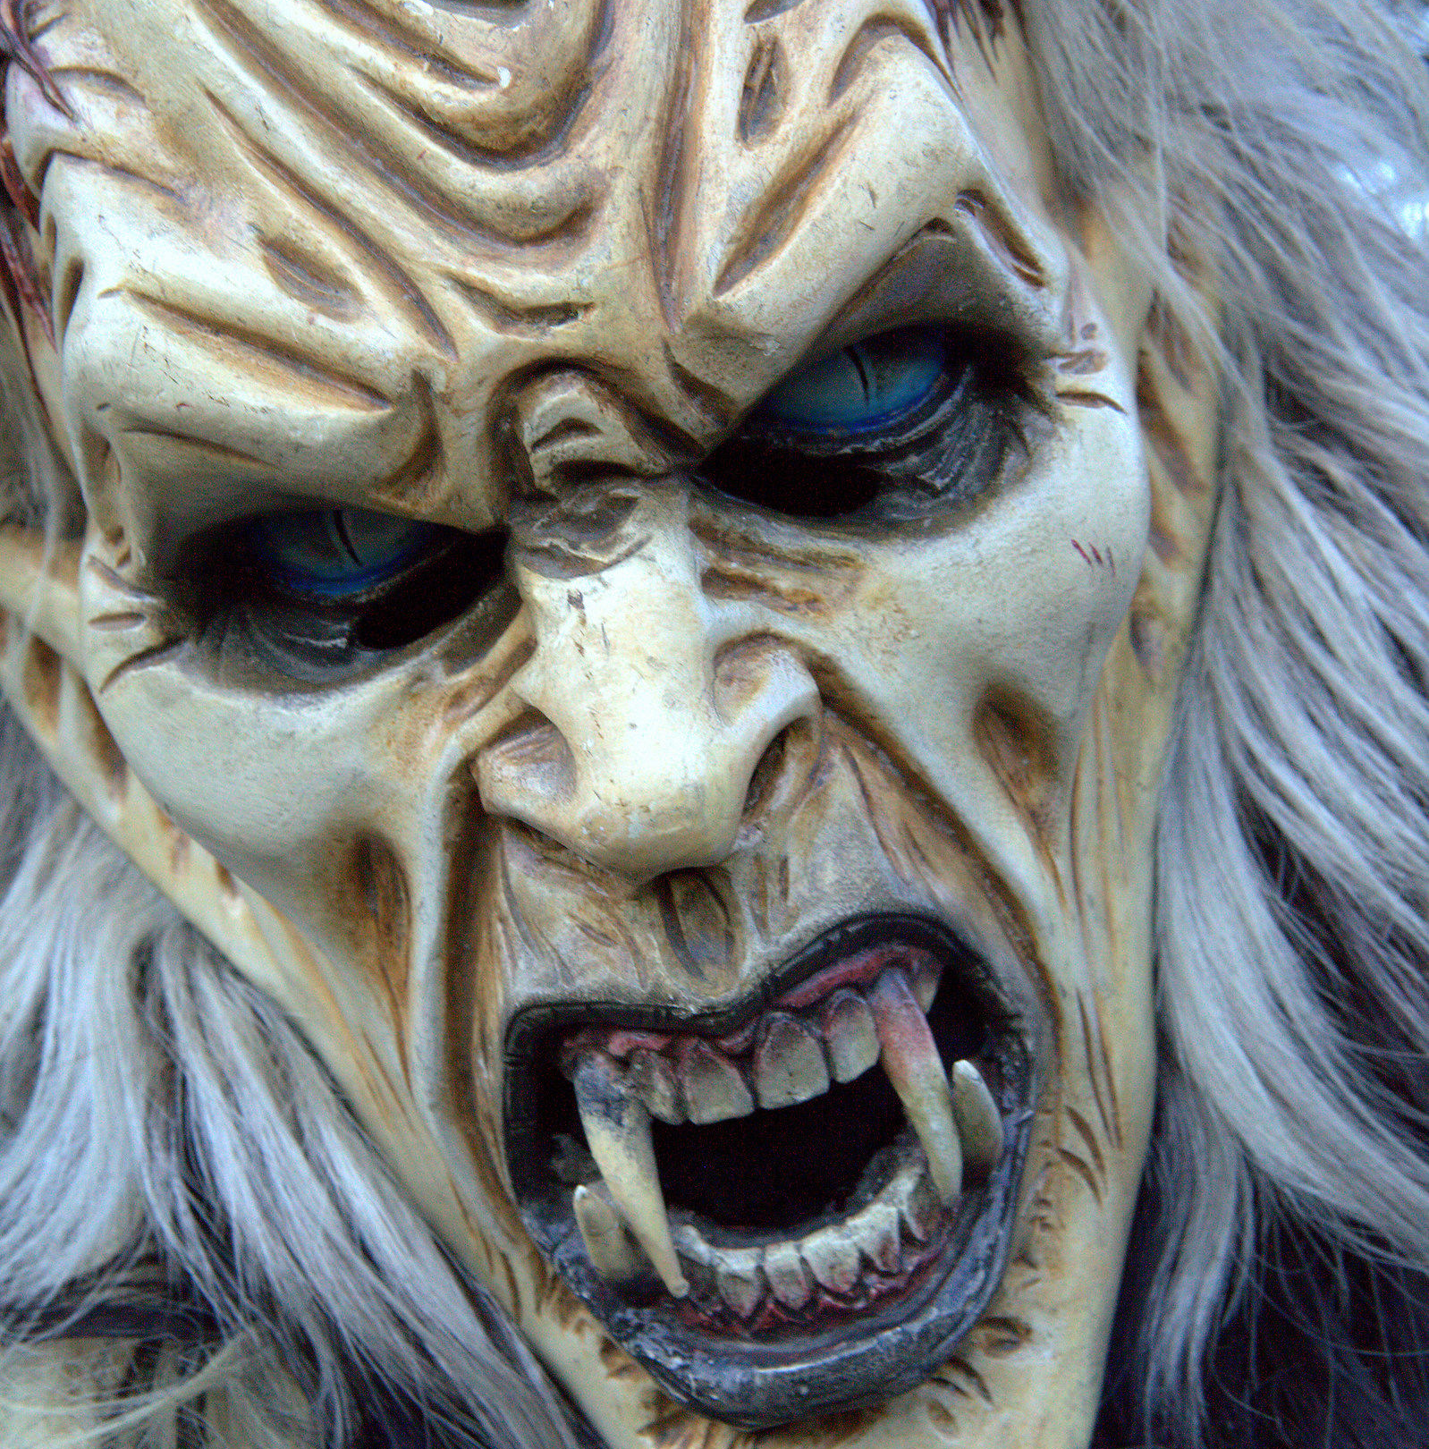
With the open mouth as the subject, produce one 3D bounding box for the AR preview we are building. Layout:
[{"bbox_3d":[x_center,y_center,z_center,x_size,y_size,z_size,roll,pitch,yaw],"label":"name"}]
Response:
[{"bbox_3d":[0.013,0.094,0.610,0.106,0.095,0.050,-14,4,11],"label":"open mouth"}]

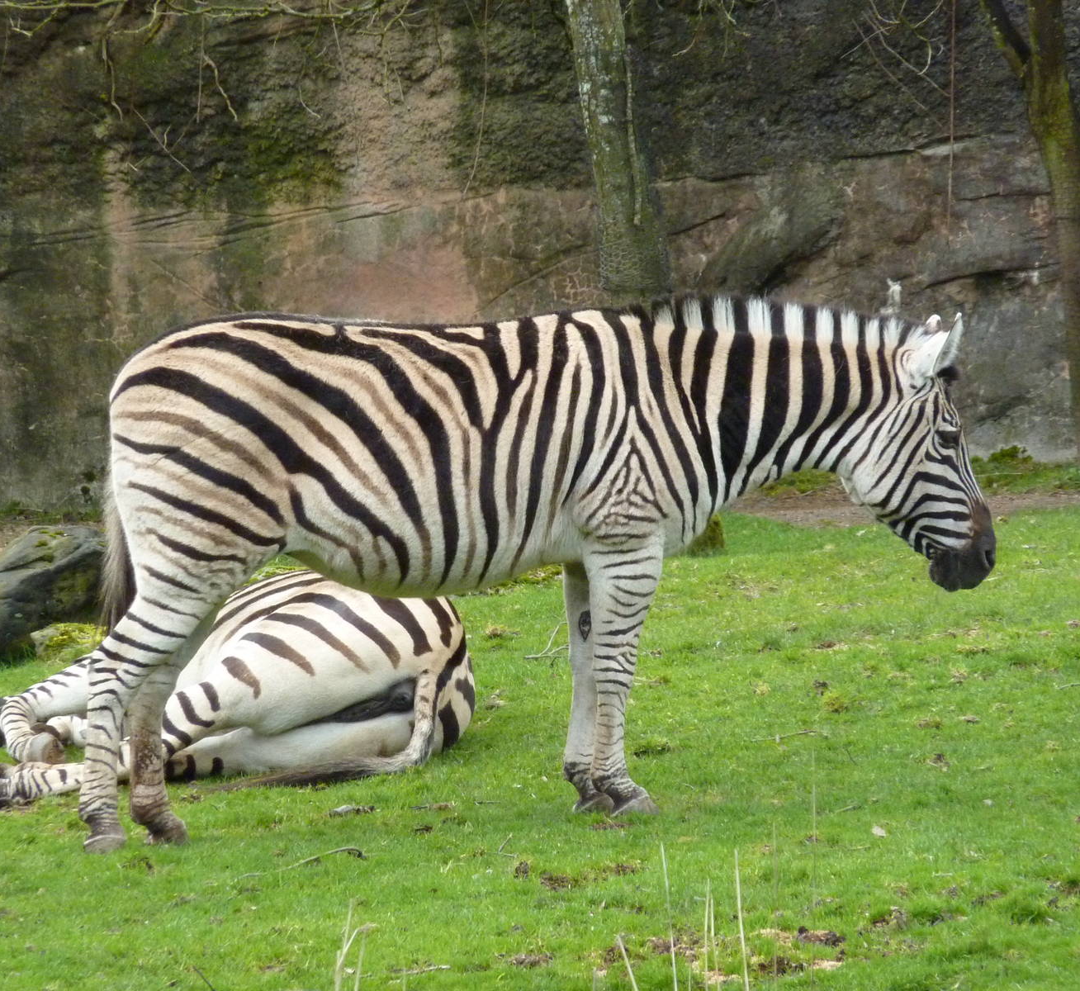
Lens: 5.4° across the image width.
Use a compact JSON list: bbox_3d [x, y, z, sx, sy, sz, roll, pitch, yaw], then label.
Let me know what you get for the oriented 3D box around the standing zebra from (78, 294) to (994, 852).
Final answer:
[{"bbox_3d":[-0.009,0.199,28.800,2.270,1.380,0.520,0,5,3],"label":"standing zebra"}]

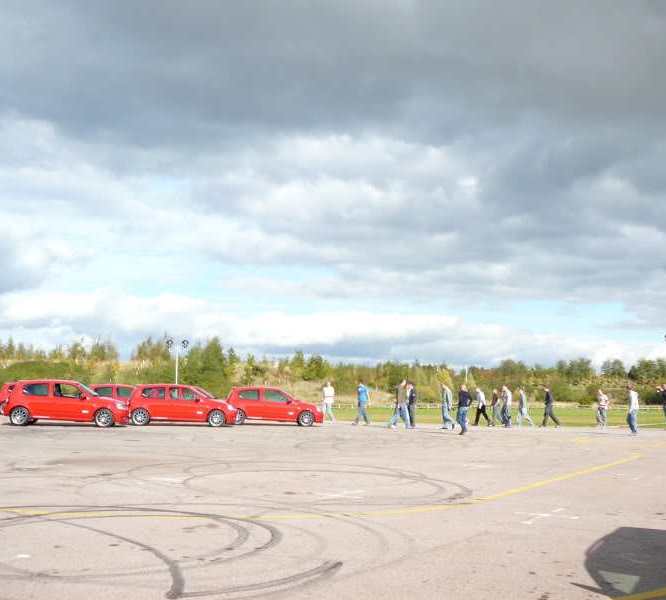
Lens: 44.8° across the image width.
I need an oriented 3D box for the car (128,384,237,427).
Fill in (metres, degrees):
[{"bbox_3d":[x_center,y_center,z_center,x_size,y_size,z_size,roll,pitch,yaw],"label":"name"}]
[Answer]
[{"bbox_3d":[-5.113,3.594,27.633,3.810,1.420,1.650,2,-7,-6],"label":"car"}]

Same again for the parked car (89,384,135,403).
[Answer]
[{"bbox_3d":[-8.523,4.249,33.734,3.810,1.420,1.650,2,-7,-6],"label":"parked car"}]

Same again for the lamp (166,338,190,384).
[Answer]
[{"bbox_3d":[-10.162,4.878,52.795,1.500,4.450,0.450,1,-7,5],"label":"lamp"}]

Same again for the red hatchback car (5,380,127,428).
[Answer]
[{"bbox_3d":[-8.173,3.227,25.237,3.810,1.420,1.650,2,-7,-6],"label":"red hatchback car"}]

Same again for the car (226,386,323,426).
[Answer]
[{"bbox_3d":[-2.194,3.959,30.087,3.810,1.420,1.650,2,-7,-6],"label":"car"}]

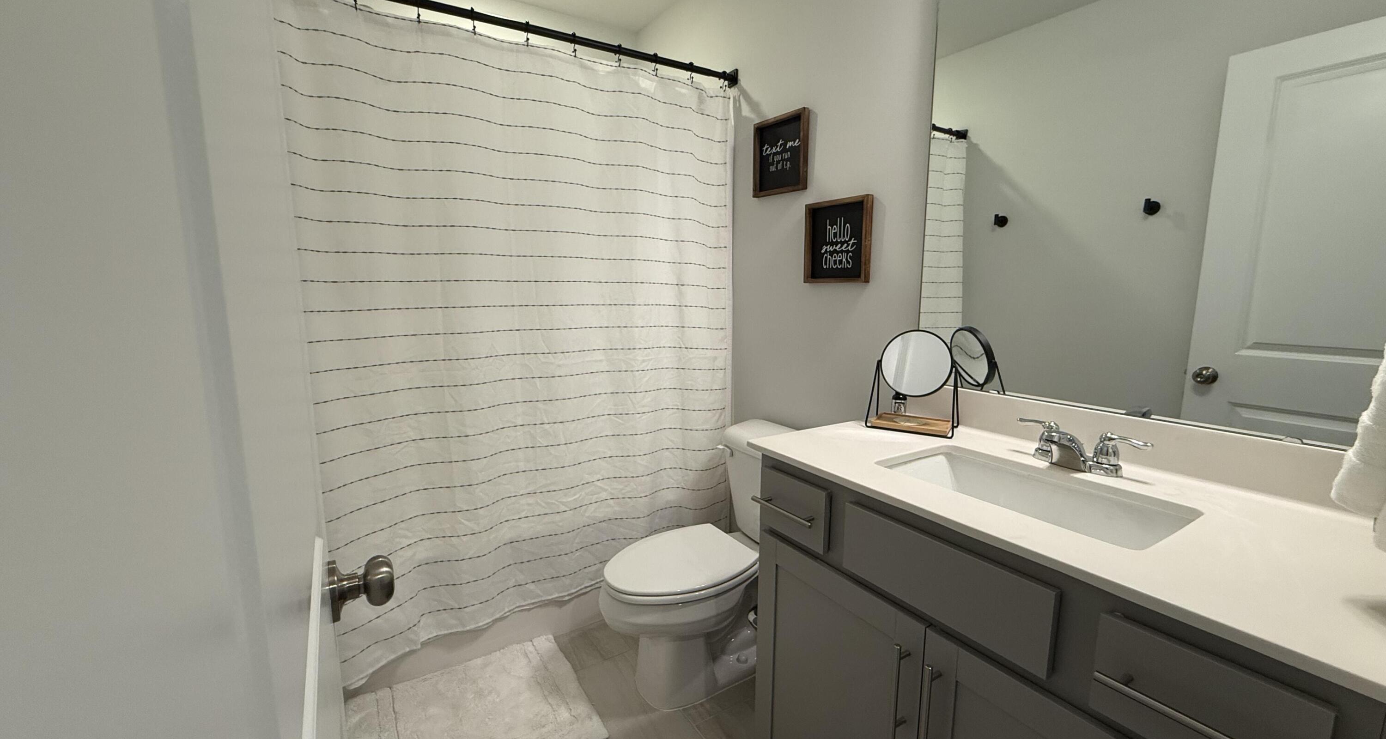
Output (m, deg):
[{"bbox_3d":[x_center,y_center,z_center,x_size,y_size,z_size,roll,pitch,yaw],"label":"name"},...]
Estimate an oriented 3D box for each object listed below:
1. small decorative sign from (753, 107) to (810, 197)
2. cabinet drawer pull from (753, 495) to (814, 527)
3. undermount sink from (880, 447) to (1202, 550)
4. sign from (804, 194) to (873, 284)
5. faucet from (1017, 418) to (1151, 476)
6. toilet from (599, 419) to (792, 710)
[{"bbox_3d":[0.296,-0.729,1.912,0.025,0.249,0.249,-6,11,-32],"label":"small decorative sign"},{"bbox_3d":[0.198,0.305,1.219,0.036,0.012,0.184,-6,11,-32],"label":"cabinet drawer pull"},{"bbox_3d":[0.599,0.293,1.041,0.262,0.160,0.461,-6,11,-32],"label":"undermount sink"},{"bbox_3d":[0.445,-0.394,1.736,0.025,0.249,0.250,-6,11,-32],"label":"sign"},{"bbox_3d":[0.741,0.158,1.113,0.158,0.078,0.242,-6,11,-32],"label":"faucet"},{"bbox_3d":[0.076,0.631,1.786,0.748,0.765,0.430,-6,11,-32],"label":"toilet"}]

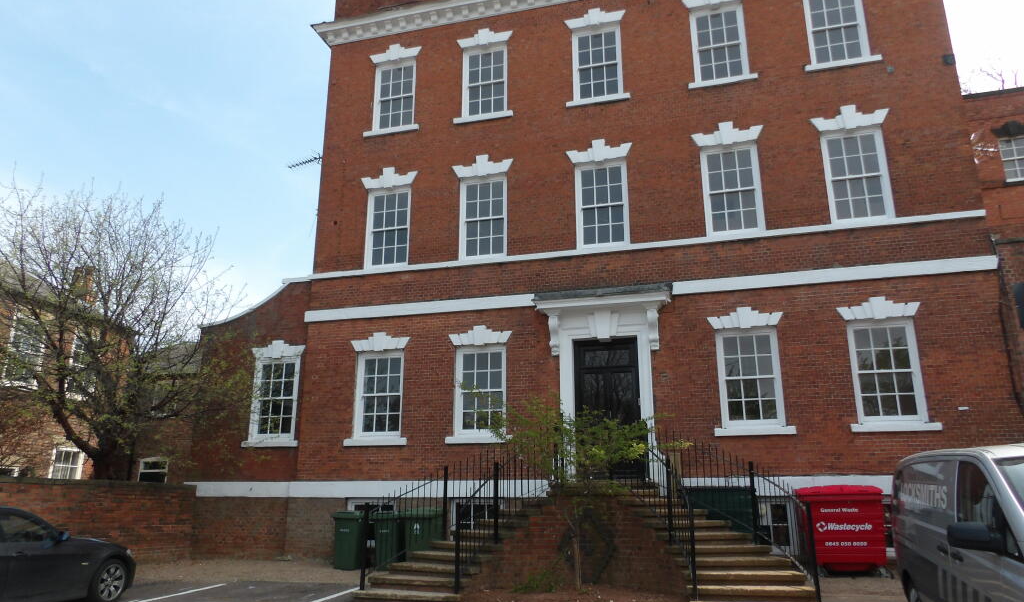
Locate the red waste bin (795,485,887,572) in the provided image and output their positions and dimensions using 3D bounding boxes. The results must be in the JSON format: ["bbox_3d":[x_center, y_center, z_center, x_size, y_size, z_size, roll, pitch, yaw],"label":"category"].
[{"bbox_3d":[5.832,4.113,12.684,1.280,1.470,1.000,-4,-16,15],"label":"red waste bin"}]

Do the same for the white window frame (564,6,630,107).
[{"bbox_3d":[1.984,-5.774,16.682,1.482,2.530,0.200,-4,-16,15],"label":"white window frame"}]

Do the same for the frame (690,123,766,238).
[{"bbox_3d":[4.642,-2.618,15.032,1.494,2.587,0.200,-4,-16,15],"label":"frame"}]

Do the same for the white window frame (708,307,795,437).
[{"bbox_3d":[4.655,1.358,13.927,1.479,2.530,0.200,-4,-16,15],"label":"white window frame"}]

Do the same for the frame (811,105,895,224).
[{"bbox_3d":[7.394,-2.979,15.255,1.605,2.741,0.200,-4,-16,15],"label":"frame"}]

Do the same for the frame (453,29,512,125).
[{"bbox_3d":[-0.738,-5.896,18.418,1.594,2.680,0.200,-4,-16,15],"label":"frame"}]

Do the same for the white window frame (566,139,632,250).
[{"bbox_3d":[2.082,-2.549,16.680,1.586,2.737,0.200,-4,-16,15],"label":"white window frame"}]

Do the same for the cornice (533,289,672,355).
[{"bbox_3d":[1.863,0.389,14.784,2.952,1.382,0.400,-4,-16,15],"label":"cornice"}]

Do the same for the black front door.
[{"bbox_3d":[2.106,2.320,15.497,1.415,3.017,0.150,-4,-16,15],"label":"black front door"}]

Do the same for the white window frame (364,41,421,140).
[{"bbox_3d":[-3.001,-5.381,18.028,1.507,2.559,0.200,-4,-16,15],"label":"white window frame"}]

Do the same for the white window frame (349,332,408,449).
[{"bbox_3d":[-3.006,1.964,15.995,1.518,2.549,0.200,-4,-16,15],"label":"white window frame"}]

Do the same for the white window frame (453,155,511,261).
[{"bbox_3d":[-0.680,-2.201,16.470,1.508,2.584,0.200,-4,-16,15],"label":"white window frame"}]

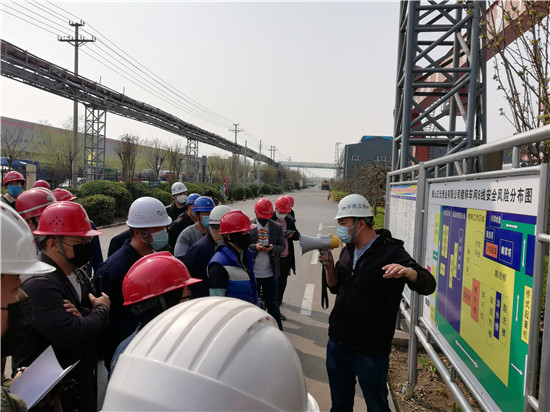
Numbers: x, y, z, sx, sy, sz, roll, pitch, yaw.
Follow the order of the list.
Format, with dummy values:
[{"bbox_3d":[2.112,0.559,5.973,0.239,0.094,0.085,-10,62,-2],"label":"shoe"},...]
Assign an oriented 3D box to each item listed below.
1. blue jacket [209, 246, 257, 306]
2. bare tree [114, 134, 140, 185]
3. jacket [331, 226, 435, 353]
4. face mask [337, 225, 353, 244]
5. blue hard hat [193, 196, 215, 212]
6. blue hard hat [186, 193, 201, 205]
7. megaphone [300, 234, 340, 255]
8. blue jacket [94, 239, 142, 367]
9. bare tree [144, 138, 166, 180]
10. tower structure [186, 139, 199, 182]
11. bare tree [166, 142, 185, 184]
[{"bbox_3d":[-0.315,0.549,3.250,0.290,0.610,0.440,3,3,30],"label":"blue jacket"},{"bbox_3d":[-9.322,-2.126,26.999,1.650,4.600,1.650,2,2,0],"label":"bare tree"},{"bbox_3d":[0.646,0.510,2.650,0.450,0.750,0.630,0,4,-34],"label":"jacket"},{"bbox_3d":[0.477,0.198,2.920,0.085,0.125,0.135,-4,5,-18],"label":"face mask"},{"bbox_3d":[-0.709,-0.015,4.250,0.265,0.150,0.215,5,4,42],"label":"blue hard hat"},{"bbox_3d":[-1.094,-0.089,5.900,0.280,0.160,0.220,-6,3,-4],"label":"blue hard hat"},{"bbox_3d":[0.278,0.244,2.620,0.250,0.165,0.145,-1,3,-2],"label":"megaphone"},{"bbox_3d":[-0.844,0.574,2.550,0.330,0.720,0.500,3,3,17],"label":"blue jacket"},{"bbox_3d":[-9.645,-2.859,34.962,2.300,5.300,2.300,2,3,6],"label":"bare tree"},{"bbox_3d":[-8.219,-3.881,42.559,0.840,5.500,0.840,2,3,7],"label":"tower structure"},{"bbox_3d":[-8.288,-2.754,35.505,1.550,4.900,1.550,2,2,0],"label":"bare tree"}]

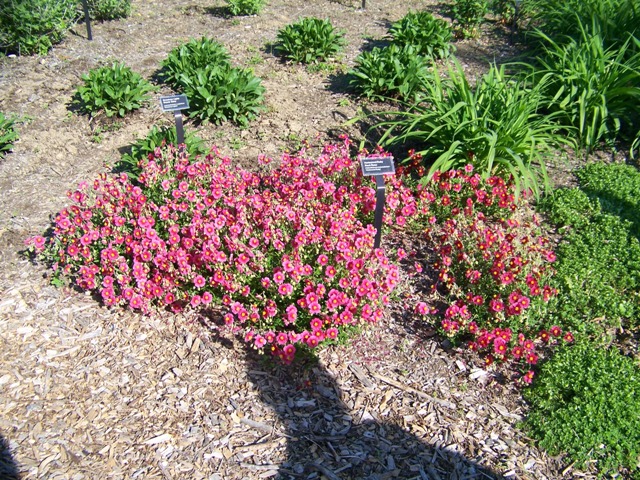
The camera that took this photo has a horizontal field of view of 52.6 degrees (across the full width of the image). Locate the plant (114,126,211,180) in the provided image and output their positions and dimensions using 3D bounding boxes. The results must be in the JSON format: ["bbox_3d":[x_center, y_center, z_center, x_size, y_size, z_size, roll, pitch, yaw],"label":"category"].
[{"bbox_3d":[-0.724,-0.428,2.938,0.423,0.240,0.398,0,33,0],"label":"plant"}]

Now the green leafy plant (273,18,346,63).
[{"bbox_3d":[-0.057,-1.335,4.327,0.468,0.281,0.439,0,33,0],"label":"green leafy plant"}]

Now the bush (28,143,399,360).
[{"bbox_3d":[-0.369,-0.063,2.377,1.336,0.265,1.295,0,33,0],"label":"bush"}]

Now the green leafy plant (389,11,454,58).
[{"bbox_3d":[0.693,-1.406,4.426,0.446,0.291,0.418,0,33,0],"label":"green leafy plant"}]

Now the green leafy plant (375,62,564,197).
[{"bbox_3d":[0.643,-0.490,2.820,0.816,0.500,0.734,0,33,0],"label":"green leafy plant"}]

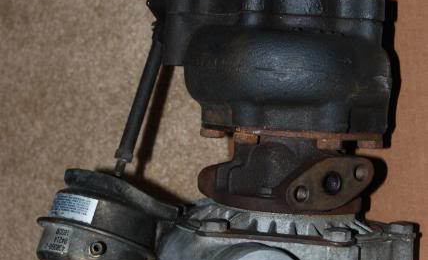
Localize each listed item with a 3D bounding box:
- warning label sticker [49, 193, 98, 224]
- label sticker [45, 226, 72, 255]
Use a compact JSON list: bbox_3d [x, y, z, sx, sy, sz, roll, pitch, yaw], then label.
[{"bbox_3d":[-0.080,0.043,0.615,0.038,0.007,0.015,5,73,46],"label":"warning label sticker"},{"bbox_3d":[-0.086,0.060,0.607,0.019,0.002,0.014,6,74,42],"label":"label sticker"}]

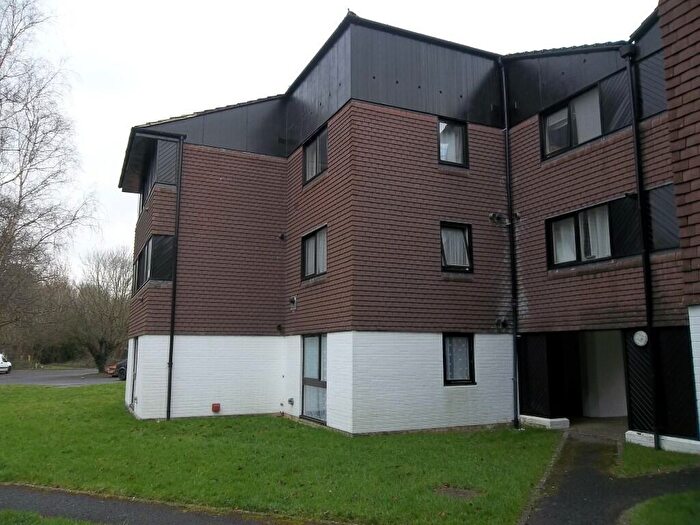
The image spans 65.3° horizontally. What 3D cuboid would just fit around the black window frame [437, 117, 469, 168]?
[{"bbox_3d":[2.513,-2.908,13.364,0.892,1.184,0.100,4,-9,-25],"label":"black window frame"}]

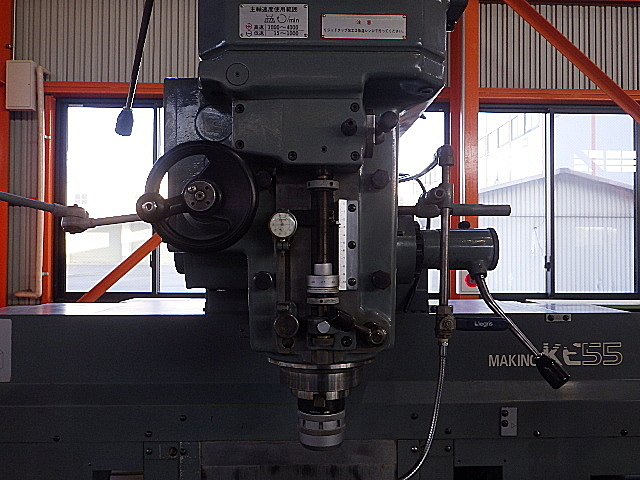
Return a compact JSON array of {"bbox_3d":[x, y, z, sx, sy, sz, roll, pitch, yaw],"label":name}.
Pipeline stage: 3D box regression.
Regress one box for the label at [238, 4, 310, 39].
[{"bbox_3d":[-0.053,-0.253,0.597,0.080,0.040,0.002,0,-1,-1],"label":"label"}]

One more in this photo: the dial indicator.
[{"bbox_3d":[-0.045,-0.019,0.635,0.036,0.036,0.021,0,-1,-1],"label":"dial indicator"}]

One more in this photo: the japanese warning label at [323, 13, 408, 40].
[{"bbox_3d":[0.051,-0.248,0.601,0.100,0.030,0.002,0,-1,-1],"label":"japanese warning label"}]

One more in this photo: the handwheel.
[{"bbox_3d":[-0.133,-0.049,0.566,0.129,0.128,0.085,0,-1,-1],"label":"handwheel"}]

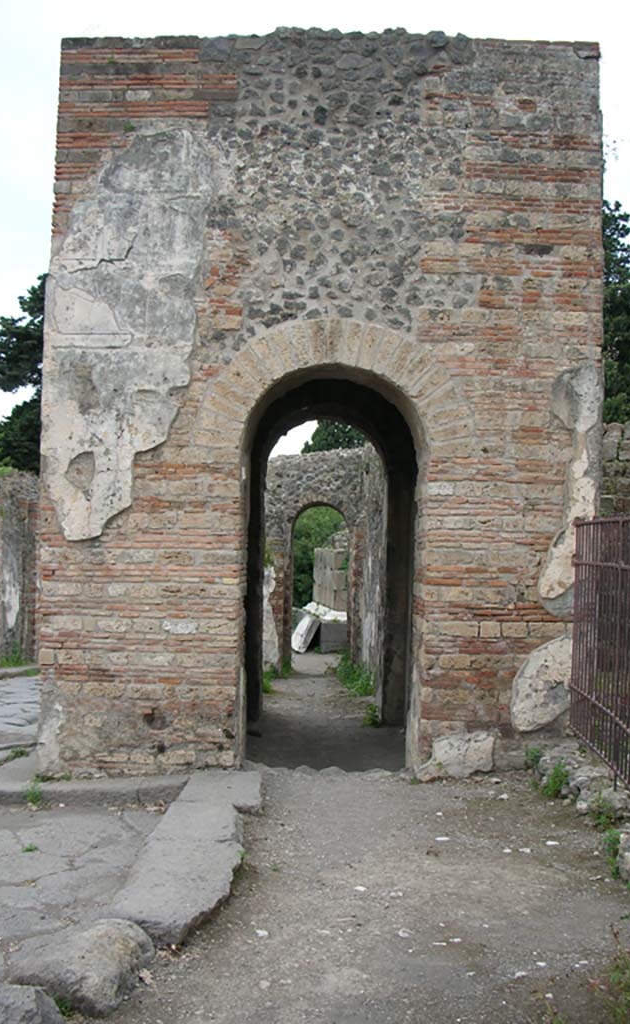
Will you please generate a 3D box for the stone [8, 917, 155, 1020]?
[{"bbox_3d":[-0.865,1.700,3.860,0.540,0.190,0.440,1,-2,0],"label":"stone"}]

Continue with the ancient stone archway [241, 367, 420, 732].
[{"bbox_3d":[0.120,0.400,8.300,1.380,3.000,1.200,1,-2,0],"label":"ancient stone archway"}]

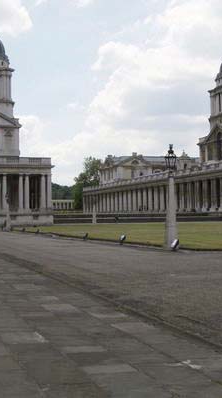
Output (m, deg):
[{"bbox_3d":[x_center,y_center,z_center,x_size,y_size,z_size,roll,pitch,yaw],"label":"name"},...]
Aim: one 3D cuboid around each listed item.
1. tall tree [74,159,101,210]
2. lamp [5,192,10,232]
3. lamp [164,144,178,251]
[{"bbox_3d":[-9.069,-6.636,265.000,14.500,24.000,14.500,-1,-1,0],"label":"tall tree"},{"bbox_3d":[-11.813,1.452,68.500,0.530,4.450,0.530,0,-2,-18],"label":"lamp"},{"bbox_3d":[2.563,-0.056,25.800,0.540,4.550,0.540,0,-2,-18],"label":"lamp"}]

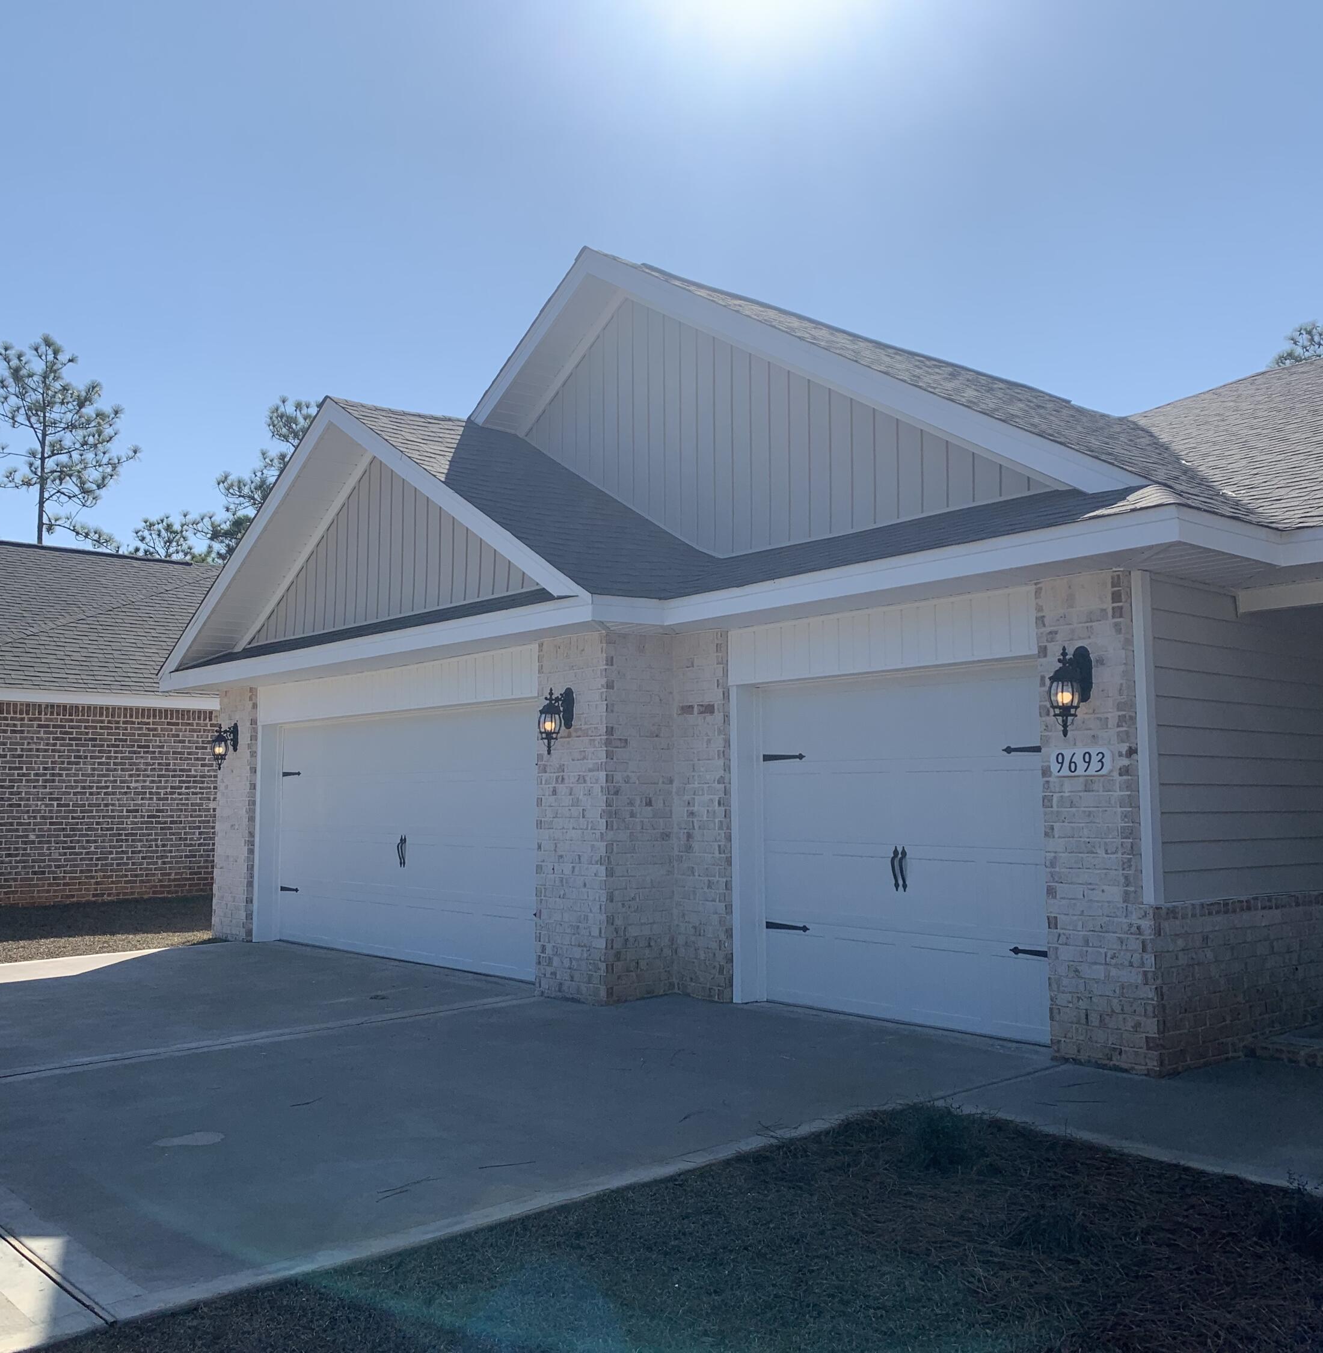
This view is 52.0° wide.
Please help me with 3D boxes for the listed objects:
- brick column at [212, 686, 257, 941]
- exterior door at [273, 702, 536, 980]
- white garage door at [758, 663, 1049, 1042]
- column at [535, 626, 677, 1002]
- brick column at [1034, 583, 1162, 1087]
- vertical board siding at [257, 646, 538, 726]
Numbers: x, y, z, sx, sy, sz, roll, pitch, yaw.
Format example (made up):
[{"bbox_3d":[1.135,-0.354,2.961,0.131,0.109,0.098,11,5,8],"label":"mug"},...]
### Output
[{"bbox_3d":[-4.275,1.453,14.137,0.350,2.549,0.994,4,-7,-40],"label":"brick column"},{"bbox_3d":[-2.215,1.378,11.738,0.070,2.140,4.870,4,-7,-40],"label":"exterior door"},{"bbox_3d":[1.485,1.028,8.291,0.070,2.140,2.440,4,-7,-40],"label":"white garage door"},{"bbox_3d":[-0.406,1.014,9.774,0.625,2.551,0.820,4,-7,-40],"label":"column"},{"bbox_3d":[2.389,0.751,7.184,0.300,2.551,0.623,4,-7,-40],"label":"brick column"},{"bbox_3d":[-2.487,0.137,11.884,0.060,0.381,4.940,4,-7,-40],"label":"vertical board siding"}]

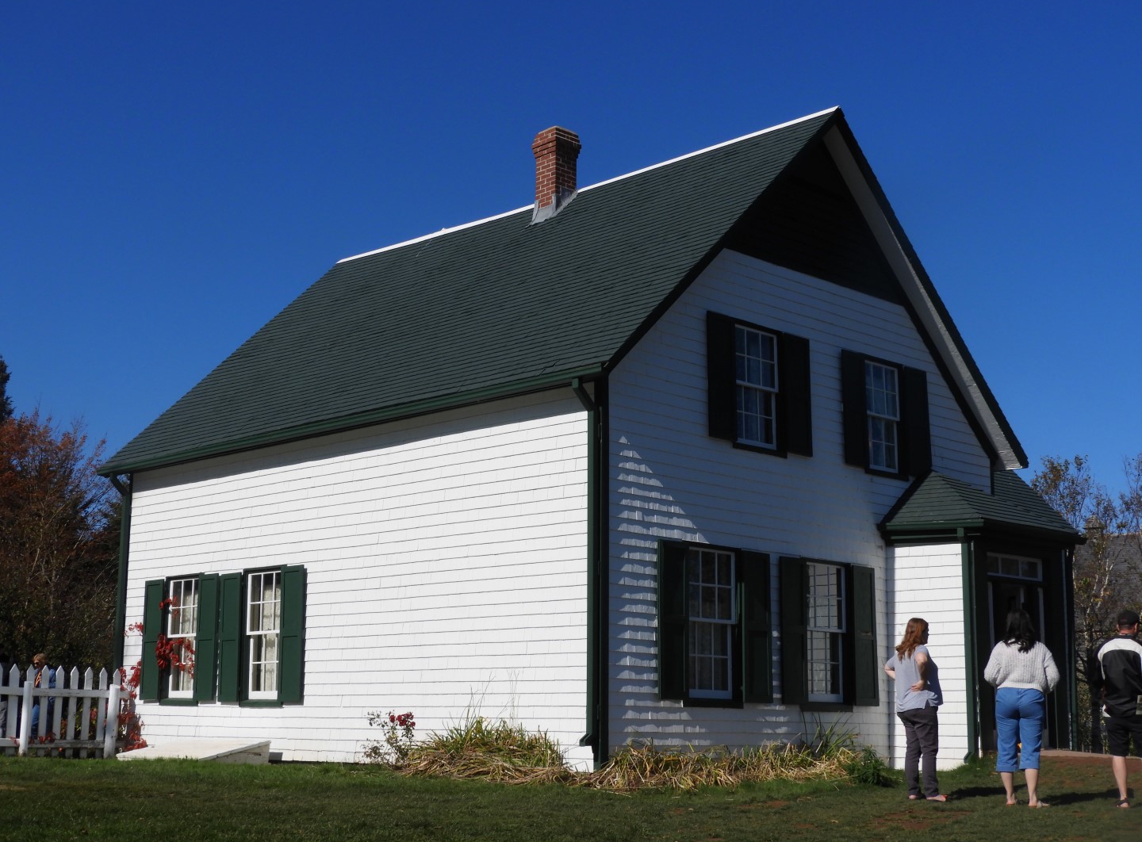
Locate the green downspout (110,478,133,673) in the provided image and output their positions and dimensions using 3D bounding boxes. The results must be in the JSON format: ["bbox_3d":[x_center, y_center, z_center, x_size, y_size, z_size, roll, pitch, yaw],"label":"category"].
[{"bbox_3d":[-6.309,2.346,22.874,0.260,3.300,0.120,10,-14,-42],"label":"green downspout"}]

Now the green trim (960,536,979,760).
[{"bbox_3d":[4.432,2.499,18.340,0.105,2.450,0.105,10,-14,-42],"label":"green trim"}]

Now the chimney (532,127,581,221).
[{"bbox_3d":[-0.196,-3.335,22.579,0.490,1.241,0.490,10,-14,-42],"label":"chimney"}]

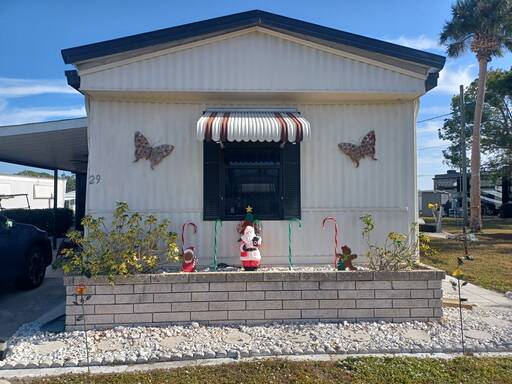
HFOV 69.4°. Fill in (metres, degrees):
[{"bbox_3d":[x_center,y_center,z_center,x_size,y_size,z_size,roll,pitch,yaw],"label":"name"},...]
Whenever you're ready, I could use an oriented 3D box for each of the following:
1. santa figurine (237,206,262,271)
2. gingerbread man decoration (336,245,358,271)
[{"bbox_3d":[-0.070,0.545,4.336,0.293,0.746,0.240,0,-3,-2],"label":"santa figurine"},{"bbox_3d":[1.042,0.747,4.232,0.245,0.295,0.080,0,-3,-2],"label":"gingerbread man decoration"}]

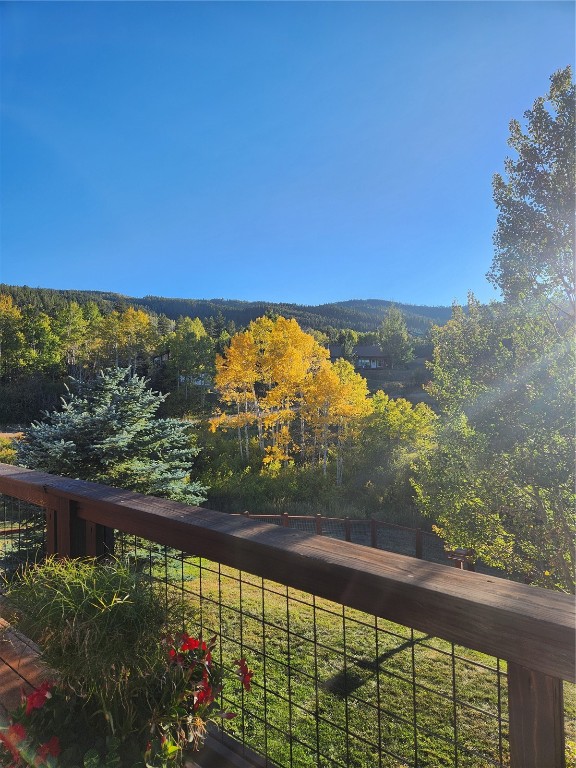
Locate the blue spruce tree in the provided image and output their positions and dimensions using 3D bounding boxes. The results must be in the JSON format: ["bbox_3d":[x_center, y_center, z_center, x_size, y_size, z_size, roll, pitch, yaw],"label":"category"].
[{"bbox_3d":[-3.761,1.951,11.000,4.100,4.600,4.100,-1,-1,0],"label":"blue spruce tree"}]

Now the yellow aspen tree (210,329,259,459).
[{"bbox_3d":[-3.512,0.755,33.500,3.200,8.800,3.200,-1,-1,0],"label":"yellow aspen tree"}]

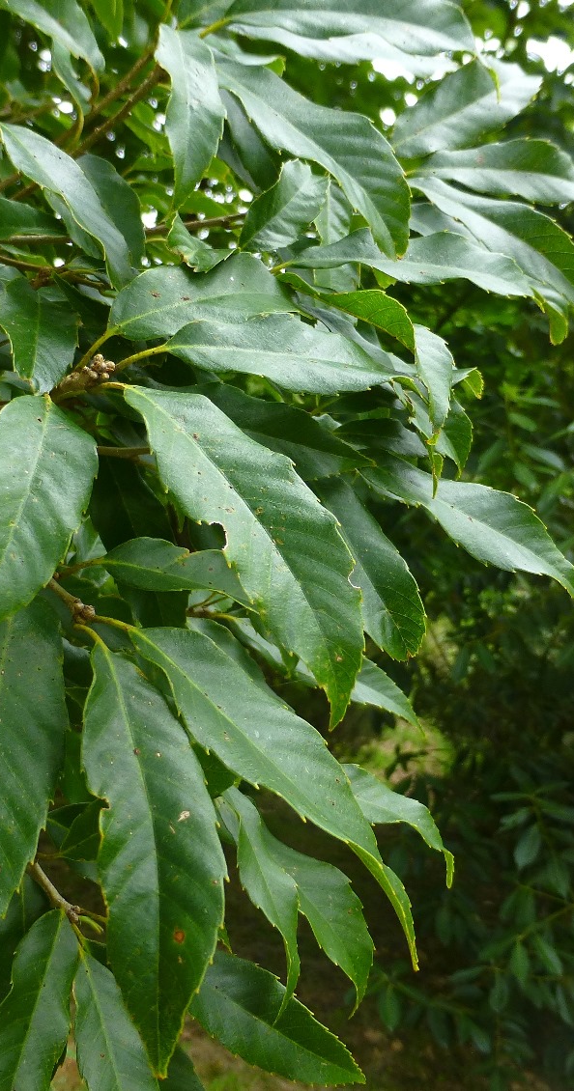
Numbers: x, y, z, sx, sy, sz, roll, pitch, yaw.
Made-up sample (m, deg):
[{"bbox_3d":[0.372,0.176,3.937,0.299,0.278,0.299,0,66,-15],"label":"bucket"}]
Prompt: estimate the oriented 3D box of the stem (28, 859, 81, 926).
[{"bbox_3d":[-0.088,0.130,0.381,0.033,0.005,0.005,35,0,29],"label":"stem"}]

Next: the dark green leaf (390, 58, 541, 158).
[{"bbox_3d":[0.098,-0.241,0.550,0.097,0.018,0.038,-29,54,-12],"label":"dark green leaf"}]

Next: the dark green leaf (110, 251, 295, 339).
[{"bbox_3d":[-0.034,-0.106,0.435,0.086,0.018,0.040,-12,47,-20],"label":"dark green leaf"}]

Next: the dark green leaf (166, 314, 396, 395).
[{"bbox_3d":[-0.002,-0.077,0.405,0.093,0.016,0.035,6,49,-6],"label":"dark green leaf"}]

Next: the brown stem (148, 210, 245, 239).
[{"bbox_3d":[-0.049,-0.174,0.546,0.056,0.006,0.006,-13,0,0],"label":"brown stem"}]

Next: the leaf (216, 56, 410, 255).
[{"bbox_3d":[0.011,-0.180,0.465,0.042,0.120,0.025,-37,-11,-25],"label":"leaf"}]

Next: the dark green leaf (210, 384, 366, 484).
[{"bbox_3d":[-0.005,-0.050,0.420,0.092,0.013,0.035,24,40,20],"label":"dark green leaf"}]

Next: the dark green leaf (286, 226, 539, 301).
[{"bbox_3d":[0.053,-0.121,0.436,0.115,0.015,0.033,13,36,21],"label":"dark green leaf"}]

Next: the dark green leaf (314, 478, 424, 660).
[{"bbox_3d":[0.026,0.005,0.404,0.033,0.094,0.013,-19,-21,-21],"label":"dark green leaf"}]

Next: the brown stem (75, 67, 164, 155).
[{"bbox_3d":[-0.096,-0.249,0.580,0.070,0.006,0.006,-37,0,17],"label":"brown stem"}]

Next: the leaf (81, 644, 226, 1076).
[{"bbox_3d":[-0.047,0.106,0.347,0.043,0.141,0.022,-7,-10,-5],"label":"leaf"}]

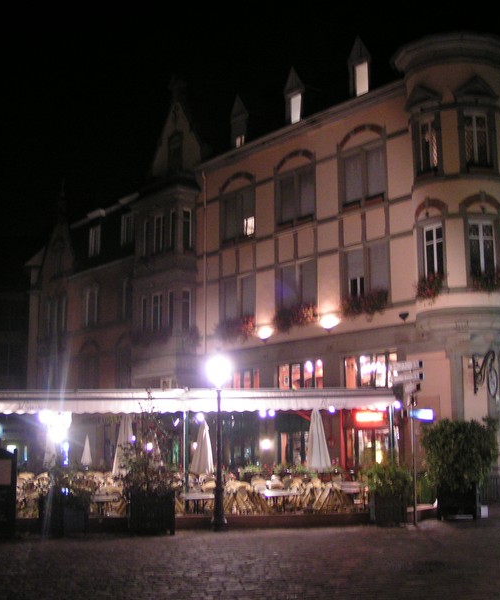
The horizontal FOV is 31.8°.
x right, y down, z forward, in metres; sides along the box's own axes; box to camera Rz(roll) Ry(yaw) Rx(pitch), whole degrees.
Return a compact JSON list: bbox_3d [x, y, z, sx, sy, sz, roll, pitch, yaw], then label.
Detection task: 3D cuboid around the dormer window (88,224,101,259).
[{"bbox_3d":[-8.127,-3.085,46.622,0.500,1.920,1.368,7,-12,-38],"label":"dormer window"}]

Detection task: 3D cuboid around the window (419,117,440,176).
[{"bbox_3d":[5.498,-4.732,26.897,0.250,1.822,0.826,7,-12,-38],"label":"window"}]

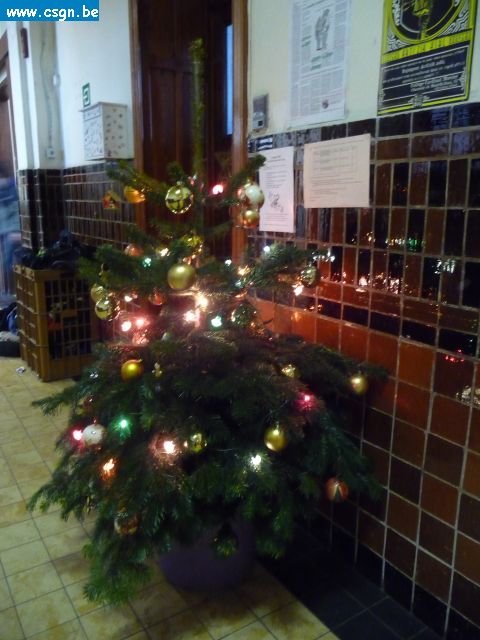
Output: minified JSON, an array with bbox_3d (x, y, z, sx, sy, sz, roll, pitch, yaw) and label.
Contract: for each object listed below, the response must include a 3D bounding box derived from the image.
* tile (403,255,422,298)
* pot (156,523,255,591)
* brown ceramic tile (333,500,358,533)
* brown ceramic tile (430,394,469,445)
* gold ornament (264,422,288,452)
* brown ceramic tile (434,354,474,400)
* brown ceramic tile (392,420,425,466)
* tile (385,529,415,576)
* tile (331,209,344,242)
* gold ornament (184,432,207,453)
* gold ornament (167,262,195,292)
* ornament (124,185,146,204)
[{"bbox_3d":[0.483,-0.124,1.437,0.010,0.120,0.058,-8,15,-31],"label":"tile"},{"bbox_3d":[-0.117,0.726,1.859,0.380,0.320,0.380,0,14,0],"label":"pot"},{"bbox_3d":[0.381,0.700,1.862,0.012,0.123,0.118,-10,17,-33],"label":"brown ceramic tile"},{"bbox_3d":[0.566,0.267,1.394,0.010,0.120,0.120,-8,15,-31],"label":"brown ceramic tile"},{"bbox_3d":[0.096,0.311,1.365,0.062,0.076,0.062,1,13,4],"label":"gold ornament"},{"bbox_3d":[0.578,0.151,1.394,0.012,0.127,0.116,-9,16,-32],"label":"brown ceramic tile"},{"bbox_3d":[0.503,0.365,1.524,0.010,0.120,0.120,-8,15,-31],"label":"brown ceramic tile"},{"bbox_3d":[0.518,0.746,1.664,0.012,0.123,0.118,-10,17,-33],"label":"tile"},{"bbox_3d":[0.319,-0.303,1.666,0.010,0.120,0.058,-8,15,-31],"label":"tile"},{"bbox_3d":[-0.117,0.328,1.390,0.053,0.057,0.053,-1,14,-5],"label":"gold ornament"},{"bbox_3d":[-0.168,-0.126,1.500,0.079,0.082,0.079,-2,14,-6],"label":"gold ornament"},{"bbox_3d":[-0.315,-0.378,1.560,0.064,0.060,0.062,-3,14,-11],"label":"ornament"}]

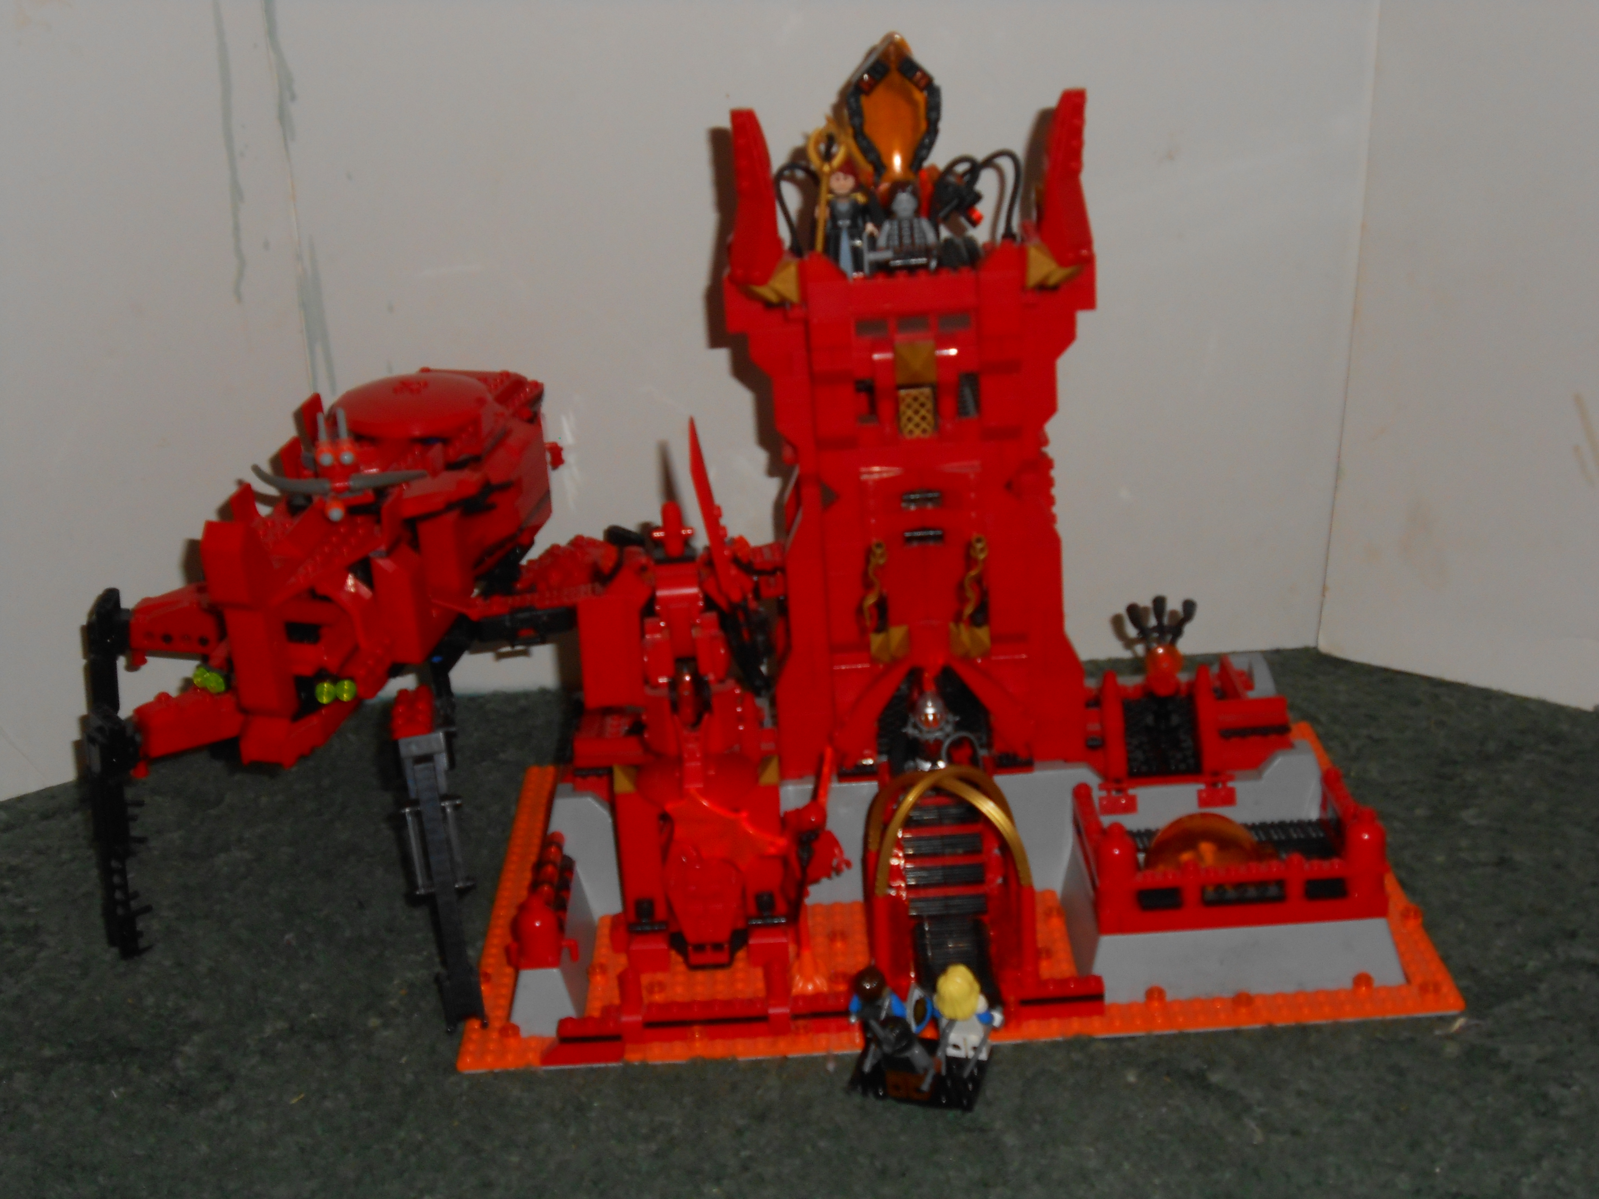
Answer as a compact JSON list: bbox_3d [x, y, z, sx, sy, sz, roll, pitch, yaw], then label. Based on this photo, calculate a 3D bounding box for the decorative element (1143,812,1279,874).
[{"bbox_3d":[0.163,0.100,1.036,0.052,0.034,0.032,-3,21,0],"label":"decorative element"}]

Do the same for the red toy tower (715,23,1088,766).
[{"bbox_3d":[0.047,-0.082,1.088,0.148,0.292,0.115,-3,21,0],"label":"red toy tower"}]

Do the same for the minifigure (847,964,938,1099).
[{"bbox_3d":[0.034,0.158,0.959,0.032,0.045,0.022,3,22,16],"label":"minifigure"}]

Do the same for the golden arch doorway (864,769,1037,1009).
[{"bbox_3d":[0.059,0.106,1.026,0.067,0.092,0.054,-3,21,0],"label":"golden arch doorway"}]

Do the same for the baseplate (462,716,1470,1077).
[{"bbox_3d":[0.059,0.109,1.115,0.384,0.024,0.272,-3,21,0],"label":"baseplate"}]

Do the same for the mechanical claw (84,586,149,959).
[{"bbox_3d":[-0.285,0.073,1.078,0.028,0.154,0.034,1,21,-2],"label":"mechanical claw"}]

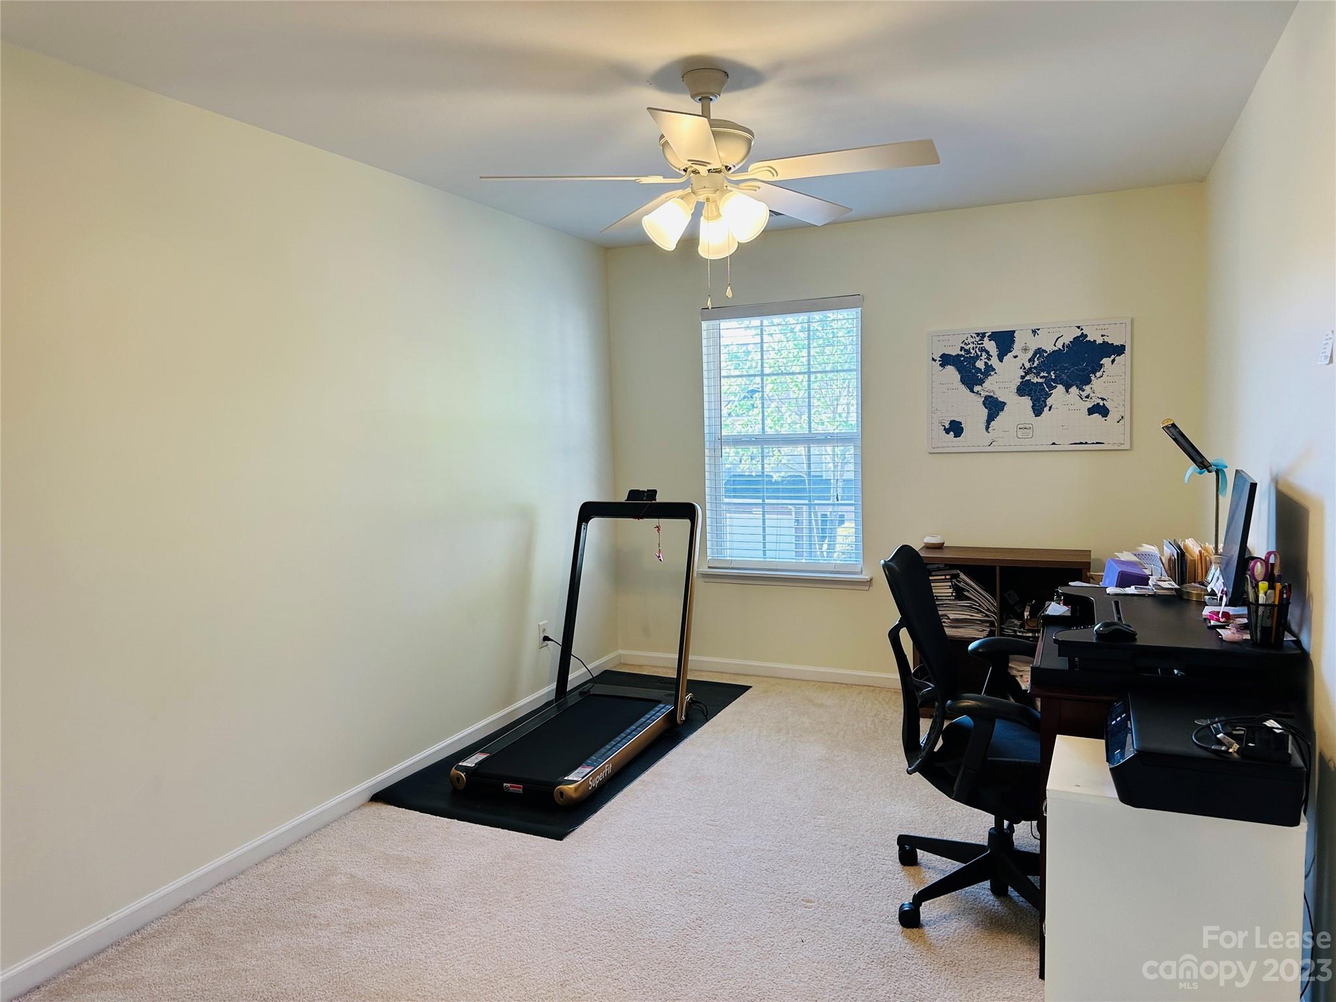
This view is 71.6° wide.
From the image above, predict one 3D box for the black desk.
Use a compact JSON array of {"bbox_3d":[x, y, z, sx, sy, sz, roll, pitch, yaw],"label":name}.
[{"bbox_3d":[1.415,0.736,2.737,0.590,0.875,1.200,1,5,24],"label":"black desk"}]

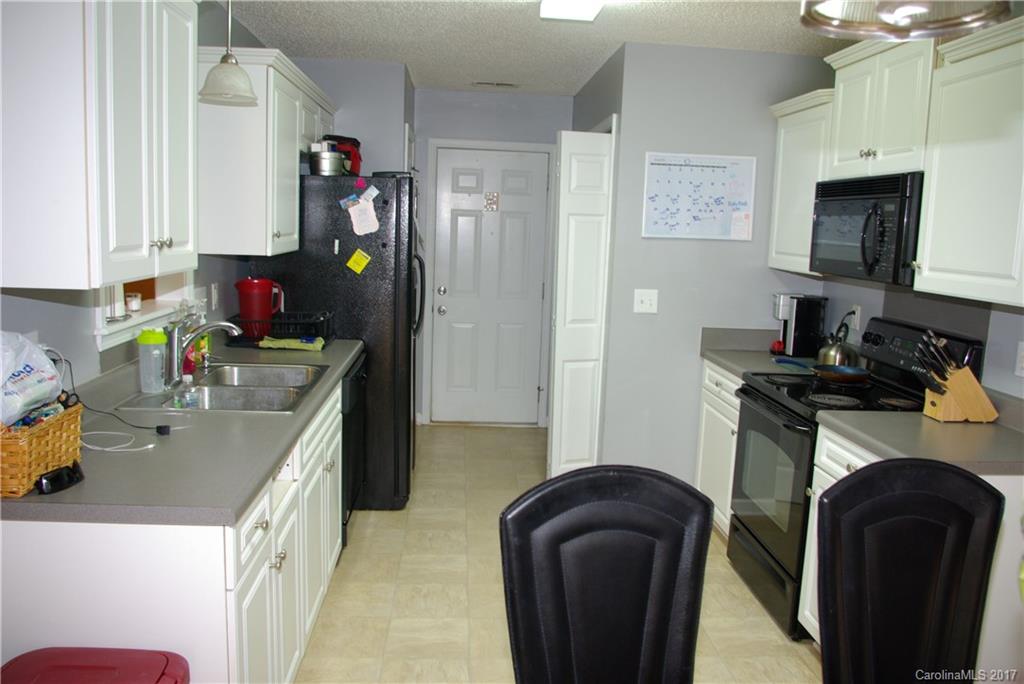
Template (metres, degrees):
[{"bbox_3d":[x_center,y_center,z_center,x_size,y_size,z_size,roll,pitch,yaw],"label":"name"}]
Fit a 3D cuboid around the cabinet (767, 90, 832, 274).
[{"bbox_3d":[1.529,-0.751,3.701,0.365,0.830,0.615,2,9,-4],"label":"cabinet"}]

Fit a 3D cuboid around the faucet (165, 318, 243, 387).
[{"bbox_3d":[-1.158,0.036,2.891,0.275,0.250,0.150,2,9,-4],"label":"faucet"}]

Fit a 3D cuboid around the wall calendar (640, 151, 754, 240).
[{"bbox_3d":[0.986,-0.758,4.031,0.589,0.433,0.018,2,9,-4],"label":"wall calendar"}]

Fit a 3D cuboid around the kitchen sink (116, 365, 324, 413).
[{"bbox_3d":[-1.040,0.252,2.926,0.567,0.190,0.825,2,9,-4],"label":"kitchen sink"}]

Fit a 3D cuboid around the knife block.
[{"bbox_3d":[1.615,0.175,2.758,0.222,0.205,0.118,2,9,-4],"label":"knife block"}]

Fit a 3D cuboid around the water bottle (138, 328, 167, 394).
[{"bbox_3d":[-1.264,0.058,2.716,0.103,0.227,0.103,2,9,-4],"label":"water bottle"}]

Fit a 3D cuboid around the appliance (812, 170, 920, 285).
[{"bbox_3d":[1.545,-0.446,3.053,0.405,0.403,0.755,2,9,-4],"label":"appliance"}]

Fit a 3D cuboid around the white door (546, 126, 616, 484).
[{"bbox_3d":[0.351,-0.128,4.252,0.315,2.020,0.080,2,9,-4],"label":"white door"}]

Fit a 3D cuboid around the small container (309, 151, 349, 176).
[{"bbox_3d":[-0.956,-0.922,3.992,0.180,0.137,0.190,2,9,-4],"label":"small container"}]

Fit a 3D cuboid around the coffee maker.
[{"bbox_3d":[1.502,-0.085,4.047,0.290,0.320,0.115,2,9,-4],"label":"coffee maker"}]

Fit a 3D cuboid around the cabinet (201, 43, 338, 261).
[{"bbox_3d":[-1.208,-0.893,3.920,0.385,0.827,1.625,2,9,-4],"label":"cabinet"}]

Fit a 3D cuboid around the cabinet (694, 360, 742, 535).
[{"bbox_3d":[1.367,0.564,3.980,0.618,0.861,0.590,2,9,-4],"label":"cabinet"}]

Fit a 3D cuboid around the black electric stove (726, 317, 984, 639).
[{"bbox_3d":[1.355,0.515,3.186,0.700,1.187,0.760,2,9,-4],"label":"black electric stove"}]

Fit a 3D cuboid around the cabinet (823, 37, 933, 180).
[{"bbox_3d":[1.578,-0.917,2.993,0.365,0.542,0.760,2,9,-4],"label":"cabinet"}]

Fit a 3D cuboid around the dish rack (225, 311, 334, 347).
[{"bbox_3d":[-1.150,-0.069,3.837,0.500,0.145,0.330,2,9,-4],"label":"dish rack"}]

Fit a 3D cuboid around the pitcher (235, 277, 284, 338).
[{"bbox_3d":[-1.261,-0.164,3.811,0.230,0.292,0.160,2,9,-4],"label":"pitcher"}]

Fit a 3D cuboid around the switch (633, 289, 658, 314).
[{"bbox_3d":[0.717,-0.214,4.101,0.123,0.124,0.012,2,9,-4],"label":"switch"}]

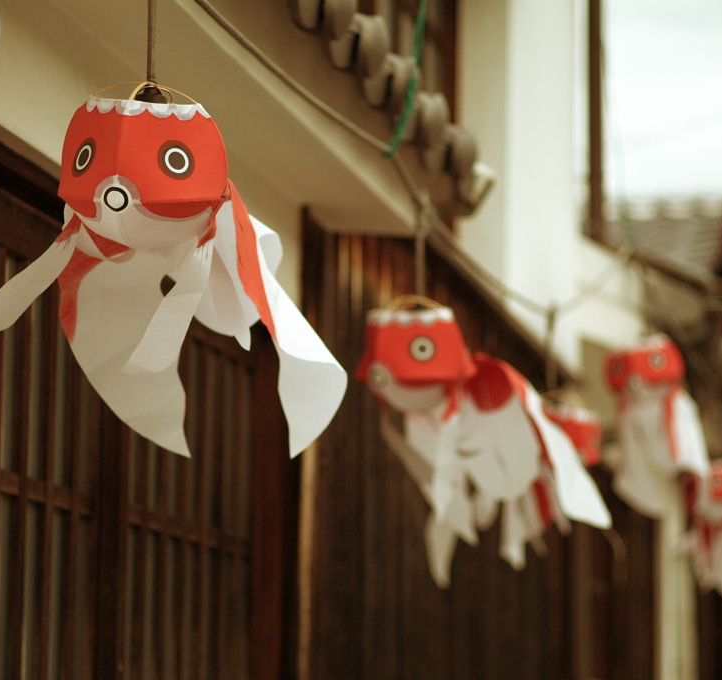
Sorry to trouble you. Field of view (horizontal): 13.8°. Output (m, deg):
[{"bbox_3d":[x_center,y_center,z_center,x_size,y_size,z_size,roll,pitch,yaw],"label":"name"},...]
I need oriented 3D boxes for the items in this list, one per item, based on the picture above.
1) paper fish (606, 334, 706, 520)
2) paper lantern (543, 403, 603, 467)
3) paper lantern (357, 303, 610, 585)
[{"bbox_3d":[0.852,0.253,8.630,0.310,0.490,0.420,-2,-9,20],"label":"paper fish"},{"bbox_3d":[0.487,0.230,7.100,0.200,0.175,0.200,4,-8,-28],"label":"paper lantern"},{"bbox_3d":[0.218,0.196,5.580,0.380,0.480,0.460,-5,-10,33],"label":"paper lantern"}]

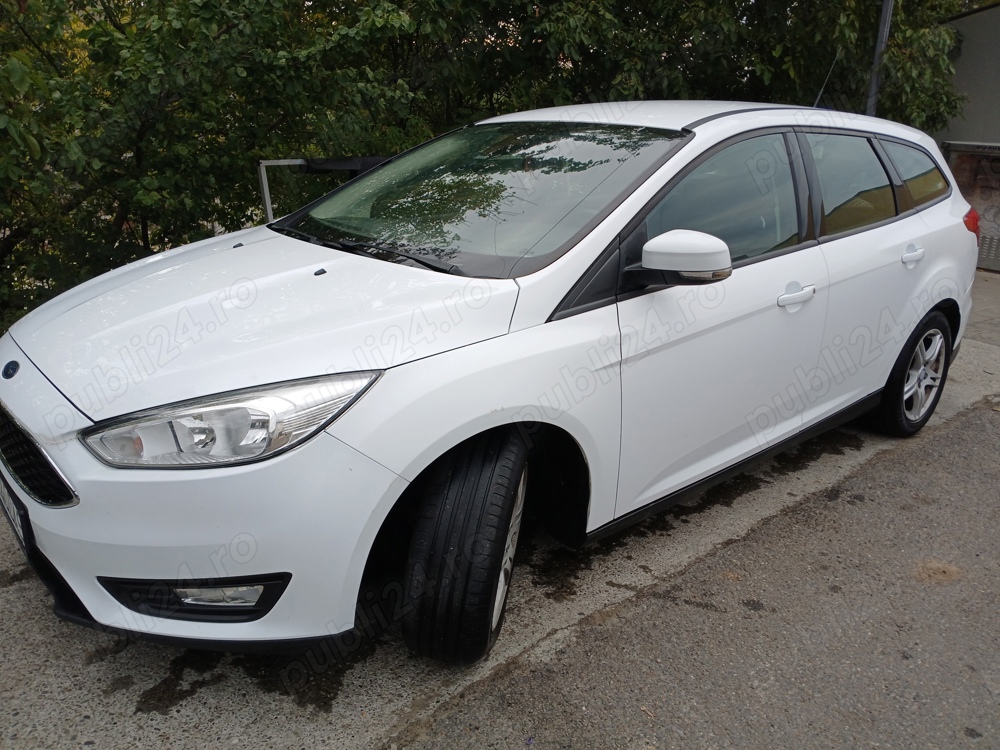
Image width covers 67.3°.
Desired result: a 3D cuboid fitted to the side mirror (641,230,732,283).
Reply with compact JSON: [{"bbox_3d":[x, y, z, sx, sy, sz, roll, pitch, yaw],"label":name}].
[{"bbox_3d":[0.510,-0.323,2.052,0.155,0.145,0.215,-13,22,-39],"label":"side mirror"}]

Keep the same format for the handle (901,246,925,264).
[{"bbox_3d":[1.697,-0.487,3.087,0.218,0.043,0.046,-15,24,-40],"label":"handle"}]

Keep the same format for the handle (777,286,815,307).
[{"bbox_3d":[0.994,-0.267,2.522,0.218,0.043,0.046,-14,23,-38],"label":"handle"}]

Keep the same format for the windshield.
[{"bbox_3d":[-0.148,-0.681,2.600,1.080,0.120,1.440,-38,36,-27],"label":"windshield"}]

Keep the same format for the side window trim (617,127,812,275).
[{"bbox_3d":[0.704,-0.566,2.373,1.157,0.504,0.070,-13,-6,-38],"label":"side window trim"}]

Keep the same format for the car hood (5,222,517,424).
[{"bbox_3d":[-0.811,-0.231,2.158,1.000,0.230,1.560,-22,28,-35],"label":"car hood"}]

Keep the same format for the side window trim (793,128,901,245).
[{"bbox_3d":[1.399,-0.756,2.956,0.904,0.446,0.070,-13,-6,-40],"label":"side window trim"}]

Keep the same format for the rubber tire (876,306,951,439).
[{"bbox_3d":[1.931,-0.018,3.610,0.632,0.632,0.210,-13,22,-39],"label":"rubber tire"}]

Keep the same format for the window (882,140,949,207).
[{"bbox_3d":[1.880,-0.910,3.390,0.686,0.300,0.045,-16,-1,-42],"label":"window"}]

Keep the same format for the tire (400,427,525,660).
[{"bbox_3d":[-0.074,0.427,1.986,0.210,0.632,0.632,10,18,7],"label":"tire"}]

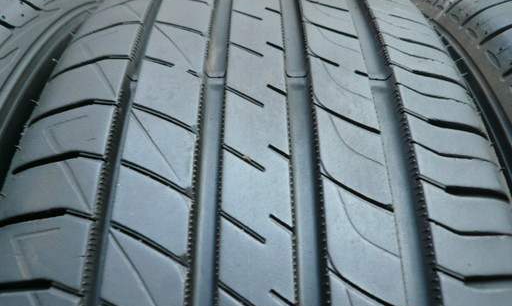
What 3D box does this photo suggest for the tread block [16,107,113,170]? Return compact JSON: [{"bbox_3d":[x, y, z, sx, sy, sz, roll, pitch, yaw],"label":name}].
[{"bbox_3d":[-0.077,-0.005,0.167,0.047,0.009,0.027,-10,57,16],"label":"tread block"}]

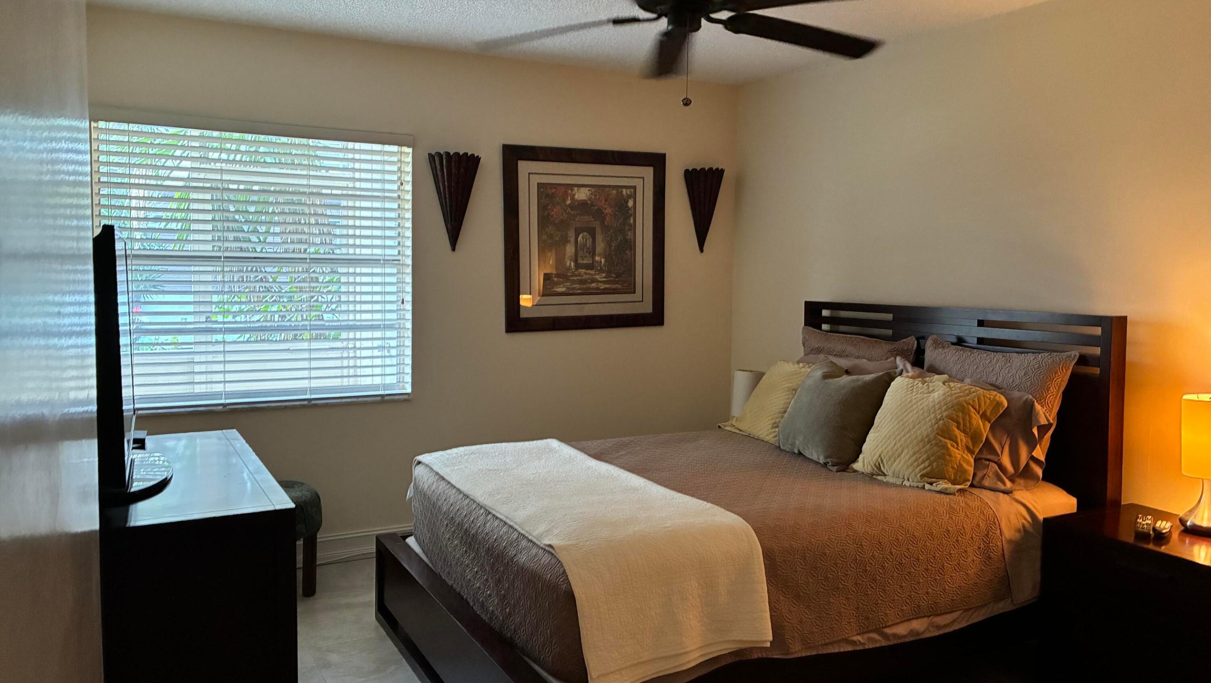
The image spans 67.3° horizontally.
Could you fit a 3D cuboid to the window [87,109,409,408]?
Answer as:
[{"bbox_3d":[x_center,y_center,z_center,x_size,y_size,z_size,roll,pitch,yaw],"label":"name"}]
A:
[{"bbox_3d":[-1.518,-0.335,4.056,1.340,1.240,0.075,-2,6,-28],"label":"window"}]

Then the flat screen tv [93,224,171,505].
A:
[{"bbox_3d":[-1.296,0.046,2.417,0.240,0.660,1.060,-2,6,-27],"label":"flat screen tv"}]

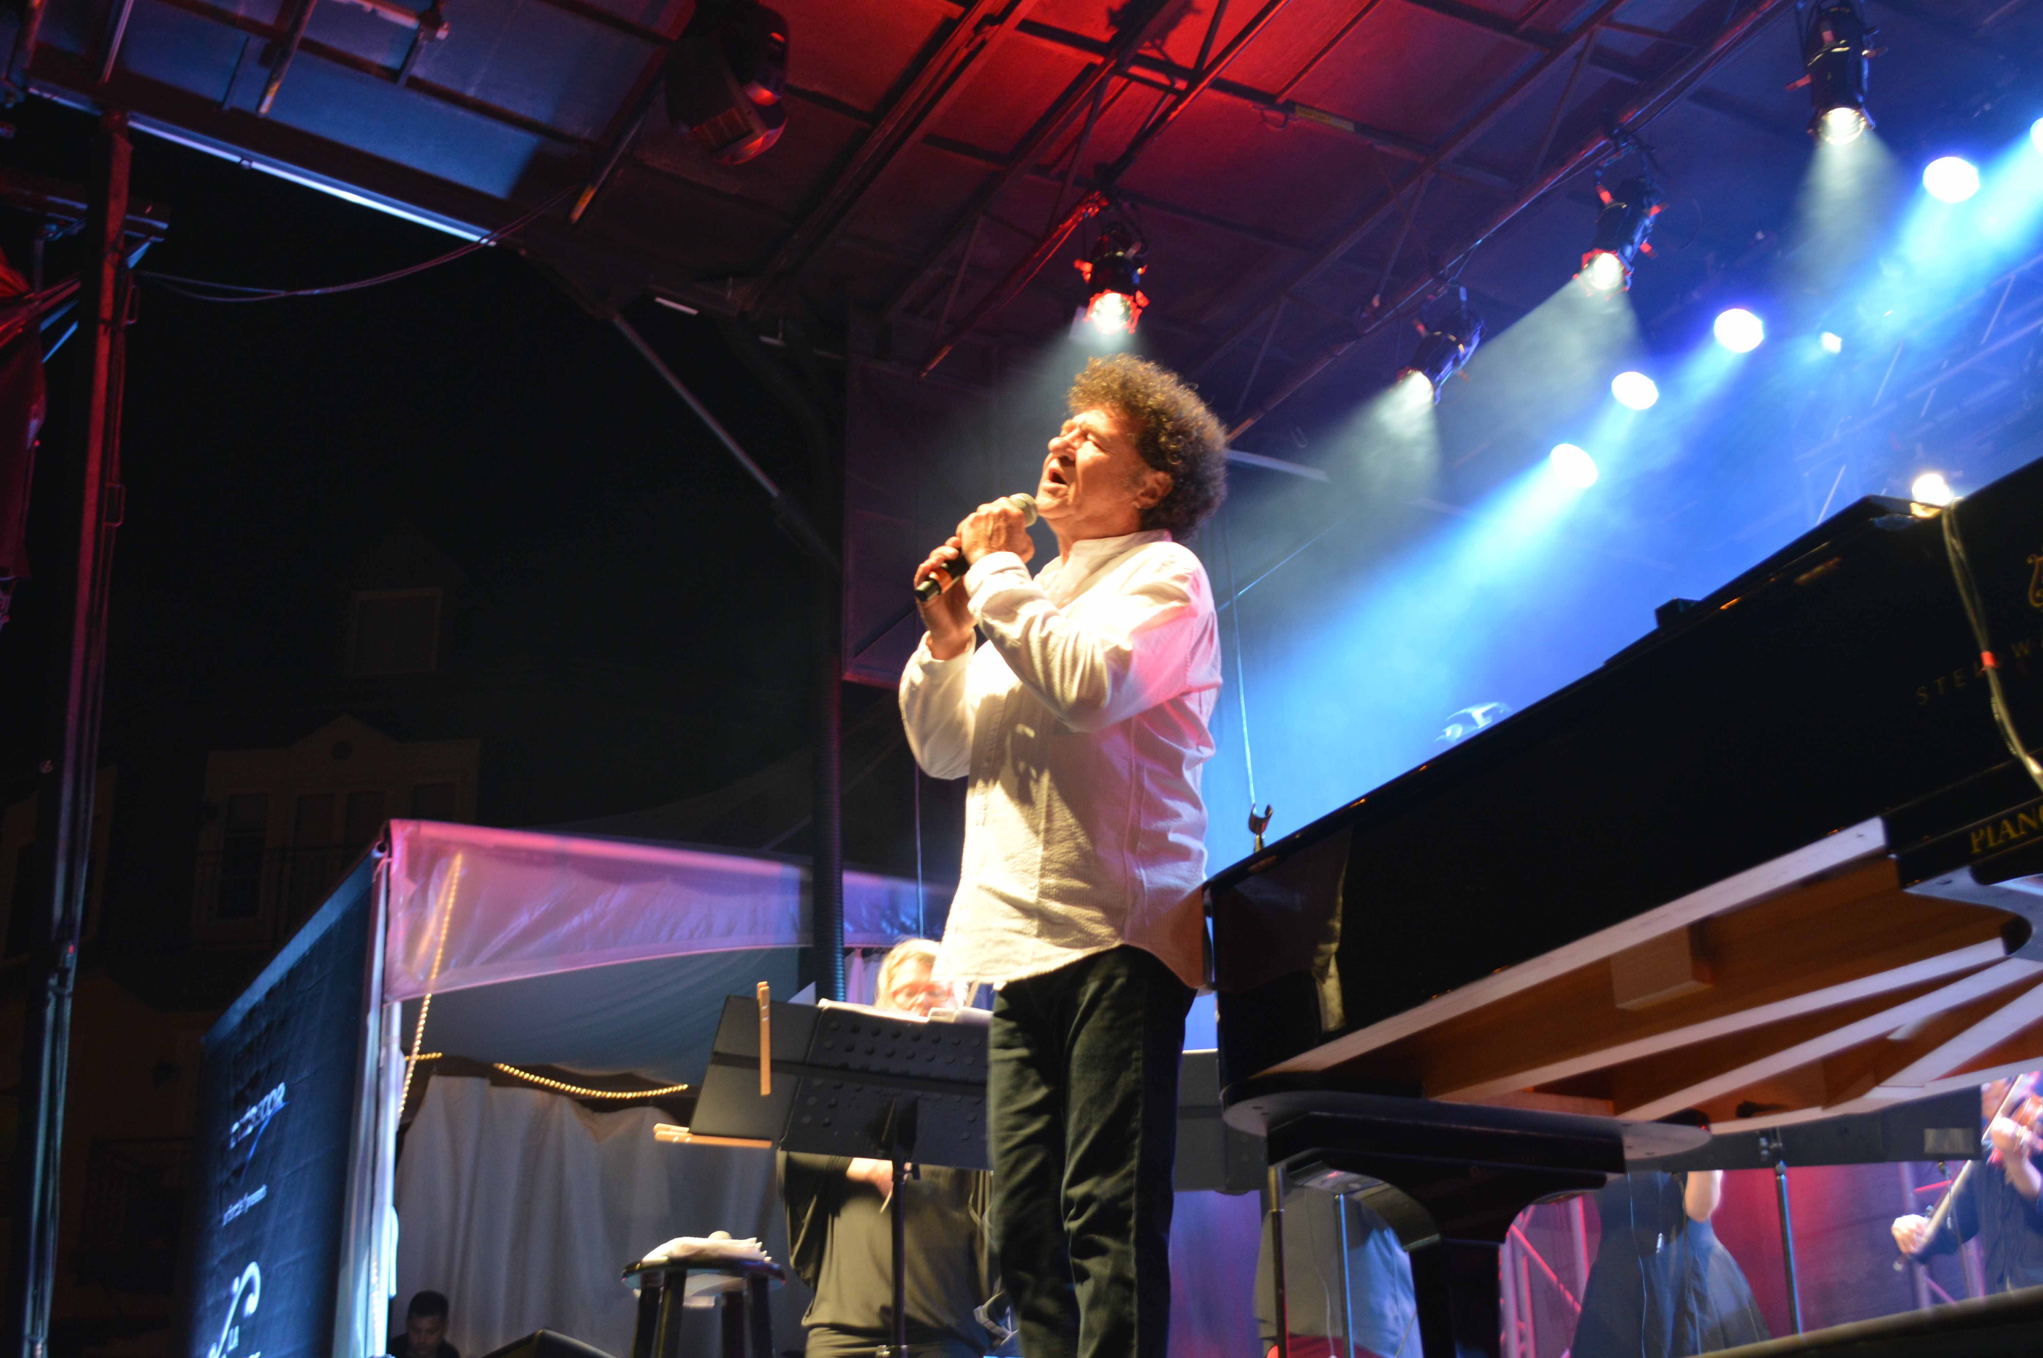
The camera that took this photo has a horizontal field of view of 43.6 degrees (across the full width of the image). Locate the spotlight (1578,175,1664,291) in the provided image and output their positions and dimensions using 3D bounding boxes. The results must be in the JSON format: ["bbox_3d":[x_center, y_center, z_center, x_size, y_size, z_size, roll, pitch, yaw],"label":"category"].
[{"bbox_3d":[2.056,-1.527,8.750,0.280,0.540,0.280,-14,-59,35],"label":"spotlight"}]

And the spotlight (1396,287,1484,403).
[{"bbox_3d":[1.558,-1.247,9.450,0.280,0.300,0.540,-18,21,43],"label":"spotlight"}]

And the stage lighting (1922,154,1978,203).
[{"bbox_3d":[3.334,-1.854,9.113,0.215,0.250,0.215,-17,-54,42],"label":"stage lighting"}]

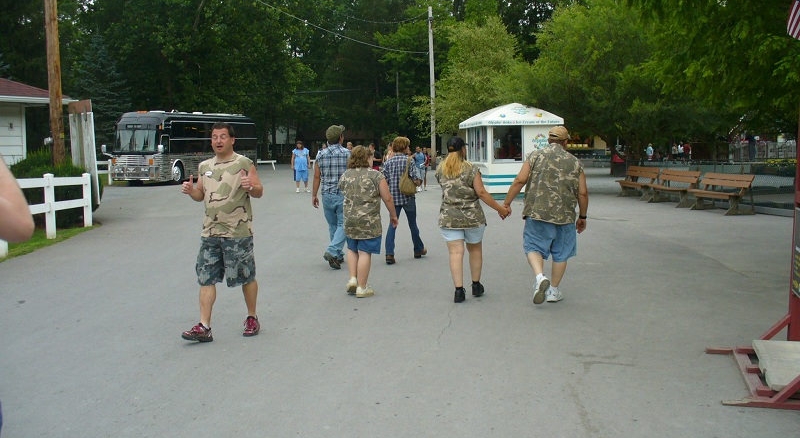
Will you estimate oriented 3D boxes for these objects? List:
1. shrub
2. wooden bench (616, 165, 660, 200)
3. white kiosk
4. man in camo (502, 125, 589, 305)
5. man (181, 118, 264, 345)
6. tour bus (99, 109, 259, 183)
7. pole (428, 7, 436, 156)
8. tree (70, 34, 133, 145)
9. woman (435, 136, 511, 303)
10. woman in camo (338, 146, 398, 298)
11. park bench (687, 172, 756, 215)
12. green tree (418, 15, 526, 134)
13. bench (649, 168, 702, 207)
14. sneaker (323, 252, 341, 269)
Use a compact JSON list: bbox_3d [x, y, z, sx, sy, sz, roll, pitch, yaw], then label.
[{"bbox_3d":[-7.862,-0.829,19.595,2.000,1.500,1.700,-2,5,-17],"label":"shrub"},{"bbox_3d":[6.368,-0.962,22.753,0.650,0.830,1.900,-1,5,-7],"label":"wooden bench"},{"bbox_3d":[3.079,-1.913,23.854,2.244,2.613,2.319,-2,5,-12],"label":"white kiosk"},{"bbox_3d":[1.447,-0.056,8.433,0.840,1.722,0.620,0,5,10],"label":"man in camo"},{"bbox_3d":[-1.456,0.093,6.960,0.660,1.763,0.520,0,5,7],"label":"man"},{"bbox_3d":[-10.800,-3.870,44.400,2.600,3.250,12.000,0,6,12],"label":"tour bus"},{"bbox_3d":[1.616,-6.567,43.114,0.270,8.142,0.270,-2,5,0],"label":"pole"},{"bbox_3d":[-16.056,-6.041,45.640,3.600,7.601,3.600,-2,5,0],"label":"tree"},{"bbox_3d":[0.723,-0.001,8.601,0.760,1.670,0.480,-1,5,7],"label":"woman"},{"bbox_3d":[-0.328,0.022,8.842,0.570,1.538,0.450,1,5,14],"label":"woman in camo"},{"bbox_3d":[6.823,-0.553,18.151,0.650,0.830,1.900,-2,5,-9],"label":"park bench"},{"bbox_3d":[3.338,-5.794,39.660,5.100,7.163,5.000,-2,5,0],"label":"green tree"},{"bbox_3d":[6.521,-0.740,20.273,0.650,0.830,1.900,-1,5,-7],"label":"bench"},{"bbox_3d":[-0.869,0.527,10.850,0.110,0.125,0.300,-18,-39,29],"label":"sneaker"}]

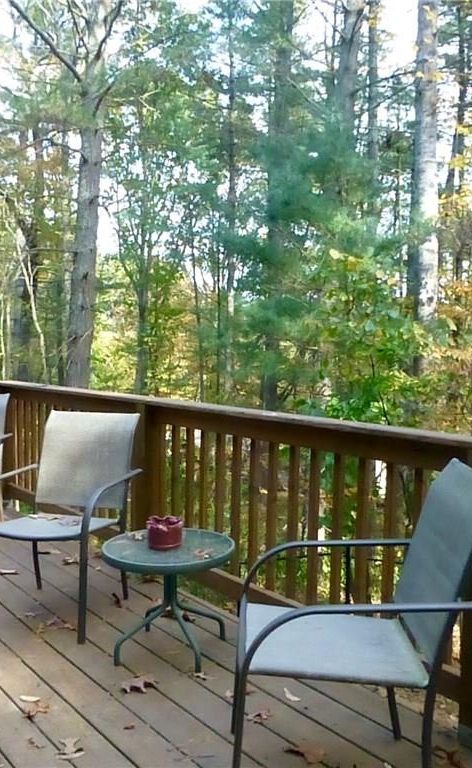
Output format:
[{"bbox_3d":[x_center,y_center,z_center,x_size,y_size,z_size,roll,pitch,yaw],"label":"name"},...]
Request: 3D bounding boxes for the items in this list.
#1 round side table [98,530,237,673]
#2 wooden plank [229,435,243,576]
[{"bbox_3d":[-0.260,0.859,2.828,0.526,0.426,0.526,1,3,0],"label":"round side table"},{"bbox_3d":[0.003,0.570,3.295,0.035,0.710,0.035,-2,4,-39],"label":"wooden plank"}]

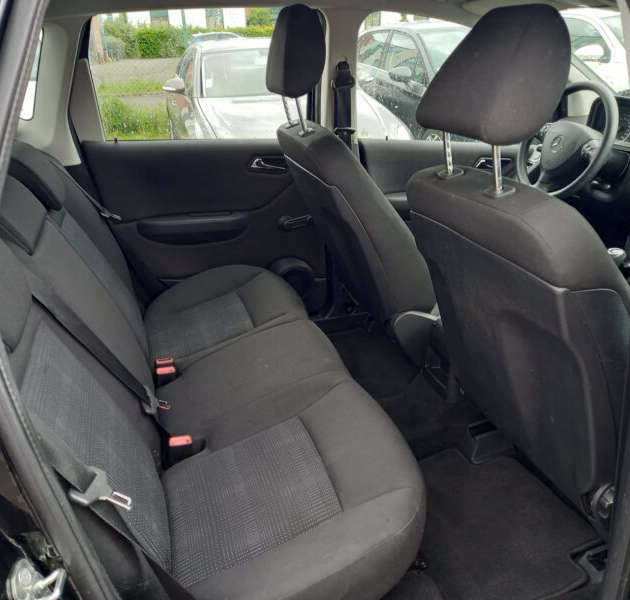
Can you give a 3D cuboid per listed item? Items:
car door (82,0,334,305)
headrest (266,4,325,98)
[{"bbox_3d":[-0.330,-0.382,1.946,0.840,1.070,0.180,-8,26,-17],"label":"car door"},{"bbox_3d":[-0.055,-0.641,1.492,0.115,0.200,0.245,-9,26,-17],"label":"headrest"}]

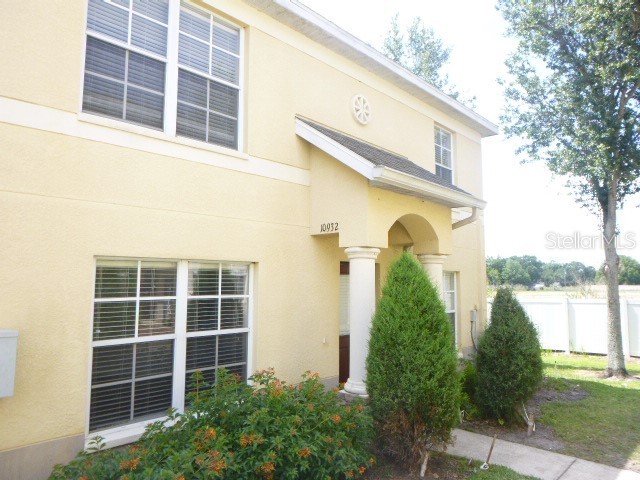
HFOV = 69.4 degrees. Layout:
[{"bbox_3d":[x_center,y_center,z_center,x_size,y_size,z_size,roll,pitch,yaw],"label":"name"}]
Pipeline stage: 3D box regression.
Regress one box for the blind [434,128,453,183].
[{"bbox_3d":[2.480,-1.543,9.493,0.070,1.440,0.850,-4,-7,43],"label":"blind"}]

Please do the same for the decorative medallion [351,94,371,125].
[{"bbox_3d":[0.658,-2.070,7.342,0.060,0.500,0.510,-4,-7,43],"label":"decorative medallion"}]

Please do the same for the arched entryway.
[{"bbox_3d":[1.153,0.857,6.566,0.480,2.450,2.173,-4,-7,43],"label":"arched entryway"}]

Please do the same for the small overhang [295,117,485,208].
[{"bbox_3d":[1.159,-1.095,6.803,1.420,1.120,2.850,-4,-7,43],"label":"small overhang"}]

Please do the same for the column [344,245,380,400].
[{"bbox_3d":[0.535,1.008,5.866,0.450,1.840,0.450,0,-5,0],"label":"column"}]

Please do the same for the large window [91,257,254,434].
[{"bbox_3d":[-1.470,1.018,4.933,0.120,1.590,1.850,-4,-7,43],"label":"large window"}]

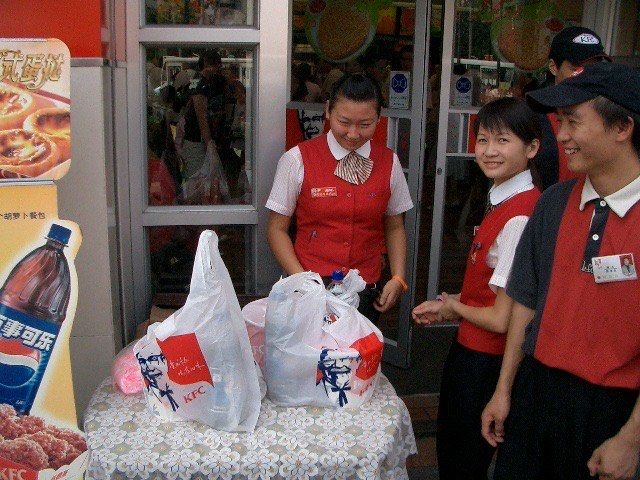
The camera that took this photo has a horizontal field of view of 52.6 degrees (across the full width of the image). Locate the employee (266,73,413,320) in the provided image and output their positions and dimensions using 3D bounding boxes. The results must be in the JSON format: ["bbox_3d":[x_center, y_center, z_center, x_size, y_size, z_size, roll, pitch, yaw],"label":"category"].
[{"bbox_3d":[0.060,0.253,2.227,0.480,1.605,0.330,1,13,-3],"label":"employee"}]

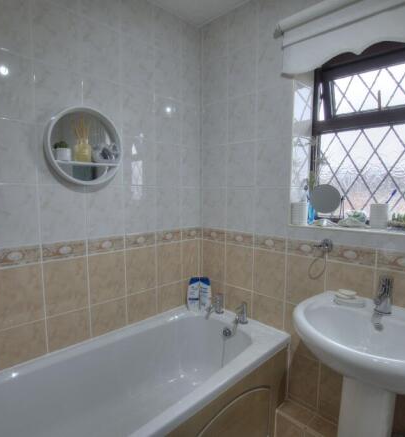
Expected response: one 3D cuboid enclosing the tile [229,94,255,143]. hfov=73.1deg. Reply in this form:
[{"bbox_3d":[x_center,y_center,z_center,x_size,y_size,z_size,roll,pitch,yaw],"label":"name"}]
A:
[{"bbox_3d":[0.231,-0.577,1.578,0.200,0.258,0.009,5,7,43],"label":"tile"}]

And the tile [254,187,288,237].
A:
[{"bbox_3d":[0.376,-0.038,1.501,0.200,0.262,0.010,5,7,42],"label":"tile"}]

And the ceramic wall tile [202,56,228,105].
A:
[{"bbox_3d":[0.086,-0.852,1.695,0.200,0.258,0.009,5,7,43],"label":"ceramic wall tile"}]

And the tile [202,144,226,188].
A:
[{"bbox_3d":[0.077,-0.329,1.746,0.205,0.262,0.010,5,7,42],"label":"tile"}]

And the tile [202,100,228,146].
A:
[{"bbox_3d":[0.073,-0.590,1.732,0.205,0.258,0.010,5,7,41],"label":"tile"}]

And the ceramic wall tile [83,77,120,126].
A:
[{"bbox_3d":[-0.490,-0.549,1.353,0.200,0.250,0.010,-5,8,-44],"label":"ceramic wall tile"}]

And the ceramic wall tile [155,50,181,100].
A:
[{"bbox_3d":[-0.201,-0.831,1.599,0.200,0.250,0.010,-5,8,-44],"label":"ceramic wall tile"}]

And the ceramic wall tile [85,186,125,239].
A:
[{"bbox_3d":[-0.494,-0.034,1.402,0.200,0.250,0.010,-5,8,-44],"label":"ceramic wall tile"}]

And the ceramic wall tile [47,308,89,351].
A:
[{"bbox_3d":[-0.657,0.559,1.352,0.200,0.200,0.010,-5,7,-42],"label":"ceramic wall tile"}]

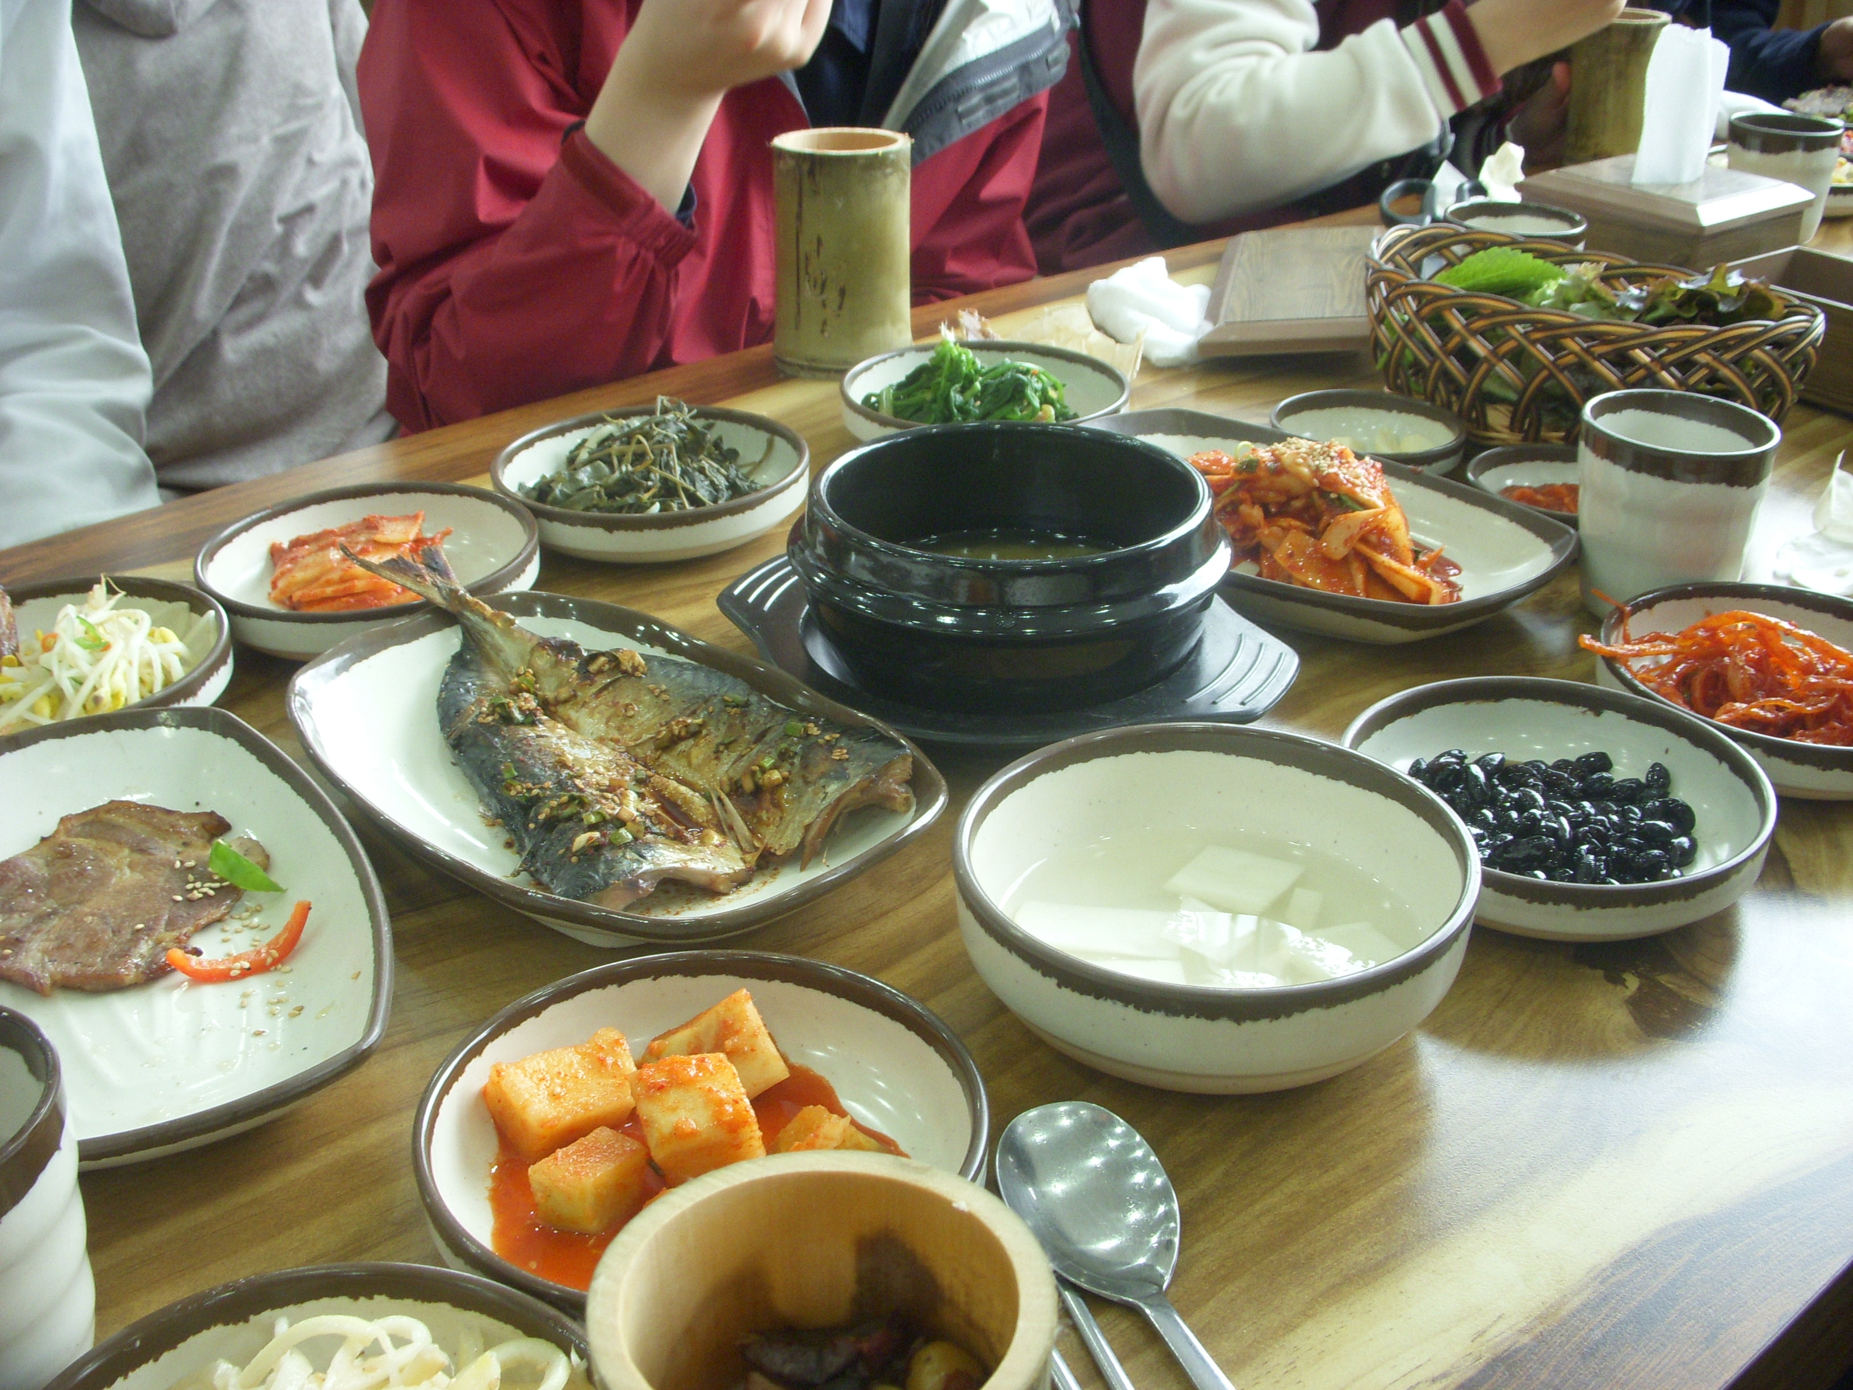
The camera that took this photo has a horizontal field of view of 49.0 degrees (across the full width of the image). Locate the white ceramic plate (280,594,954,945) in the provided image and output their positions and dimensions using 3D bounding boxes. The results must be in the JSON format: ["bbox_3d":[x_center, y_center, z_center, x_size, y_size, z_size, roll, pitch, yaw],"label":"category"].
[{"bbox_3d":[-0.115,0.027,0.698,0.263,0.031,0.156,21,34,36],"label":"white ceramic plate"}]

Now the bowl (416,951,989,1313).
[{"bbox_3d":[-0.057,0.118,0.521,0.141,0.031,0.141,-1,27,0],"label":"bowl"}]

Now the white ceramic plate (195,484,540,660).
[{"bbox_3d":[-0.233,-0.049,0.860,0.140,0.031,0.140,0,27,0],"label":"white ceramic plate"}]

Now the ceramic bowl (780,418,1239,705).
[{"bbox_3d":[0.032,-0.048,0.776,0.164,0.071,0.164,0,27,0],"label":"ceramic bowl"}]

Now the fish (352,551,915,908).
[{"bbox_3d":[-0.120,0.007,0.701,0.250,0.041,0.140,23,35,38],"label":"fish"}]

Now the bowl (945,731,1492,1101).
[{"bbox_3d":[0.084,0.065,0.599,0.148,0.050,0.148,0,27,0],"label":"bowl"}]

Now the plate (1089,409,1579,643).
[{"bbox_3d":[0.149,-0.071,0.886,0.255,0.031,0.151,22,35,37],"label":"plate"}]

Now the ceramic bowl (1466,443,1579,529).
[{"bbox_3d":[0.286,-0.084,0.911,0.088,0.028,0.088,0,27,0],"label":"ceramic bowl"}]

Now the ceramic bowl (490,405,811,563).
[{"bbox_3d":[-0.125,-0.093,0.927,0.143,0.031,0.143,-1,27,0],"label":"ceramic bowl"}]

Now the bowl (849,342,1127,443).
[{"bbox_3d":[0.029,-0.140,1.019,0.143,0.031,0.143,-1,27,0],"label":"bowl"}]

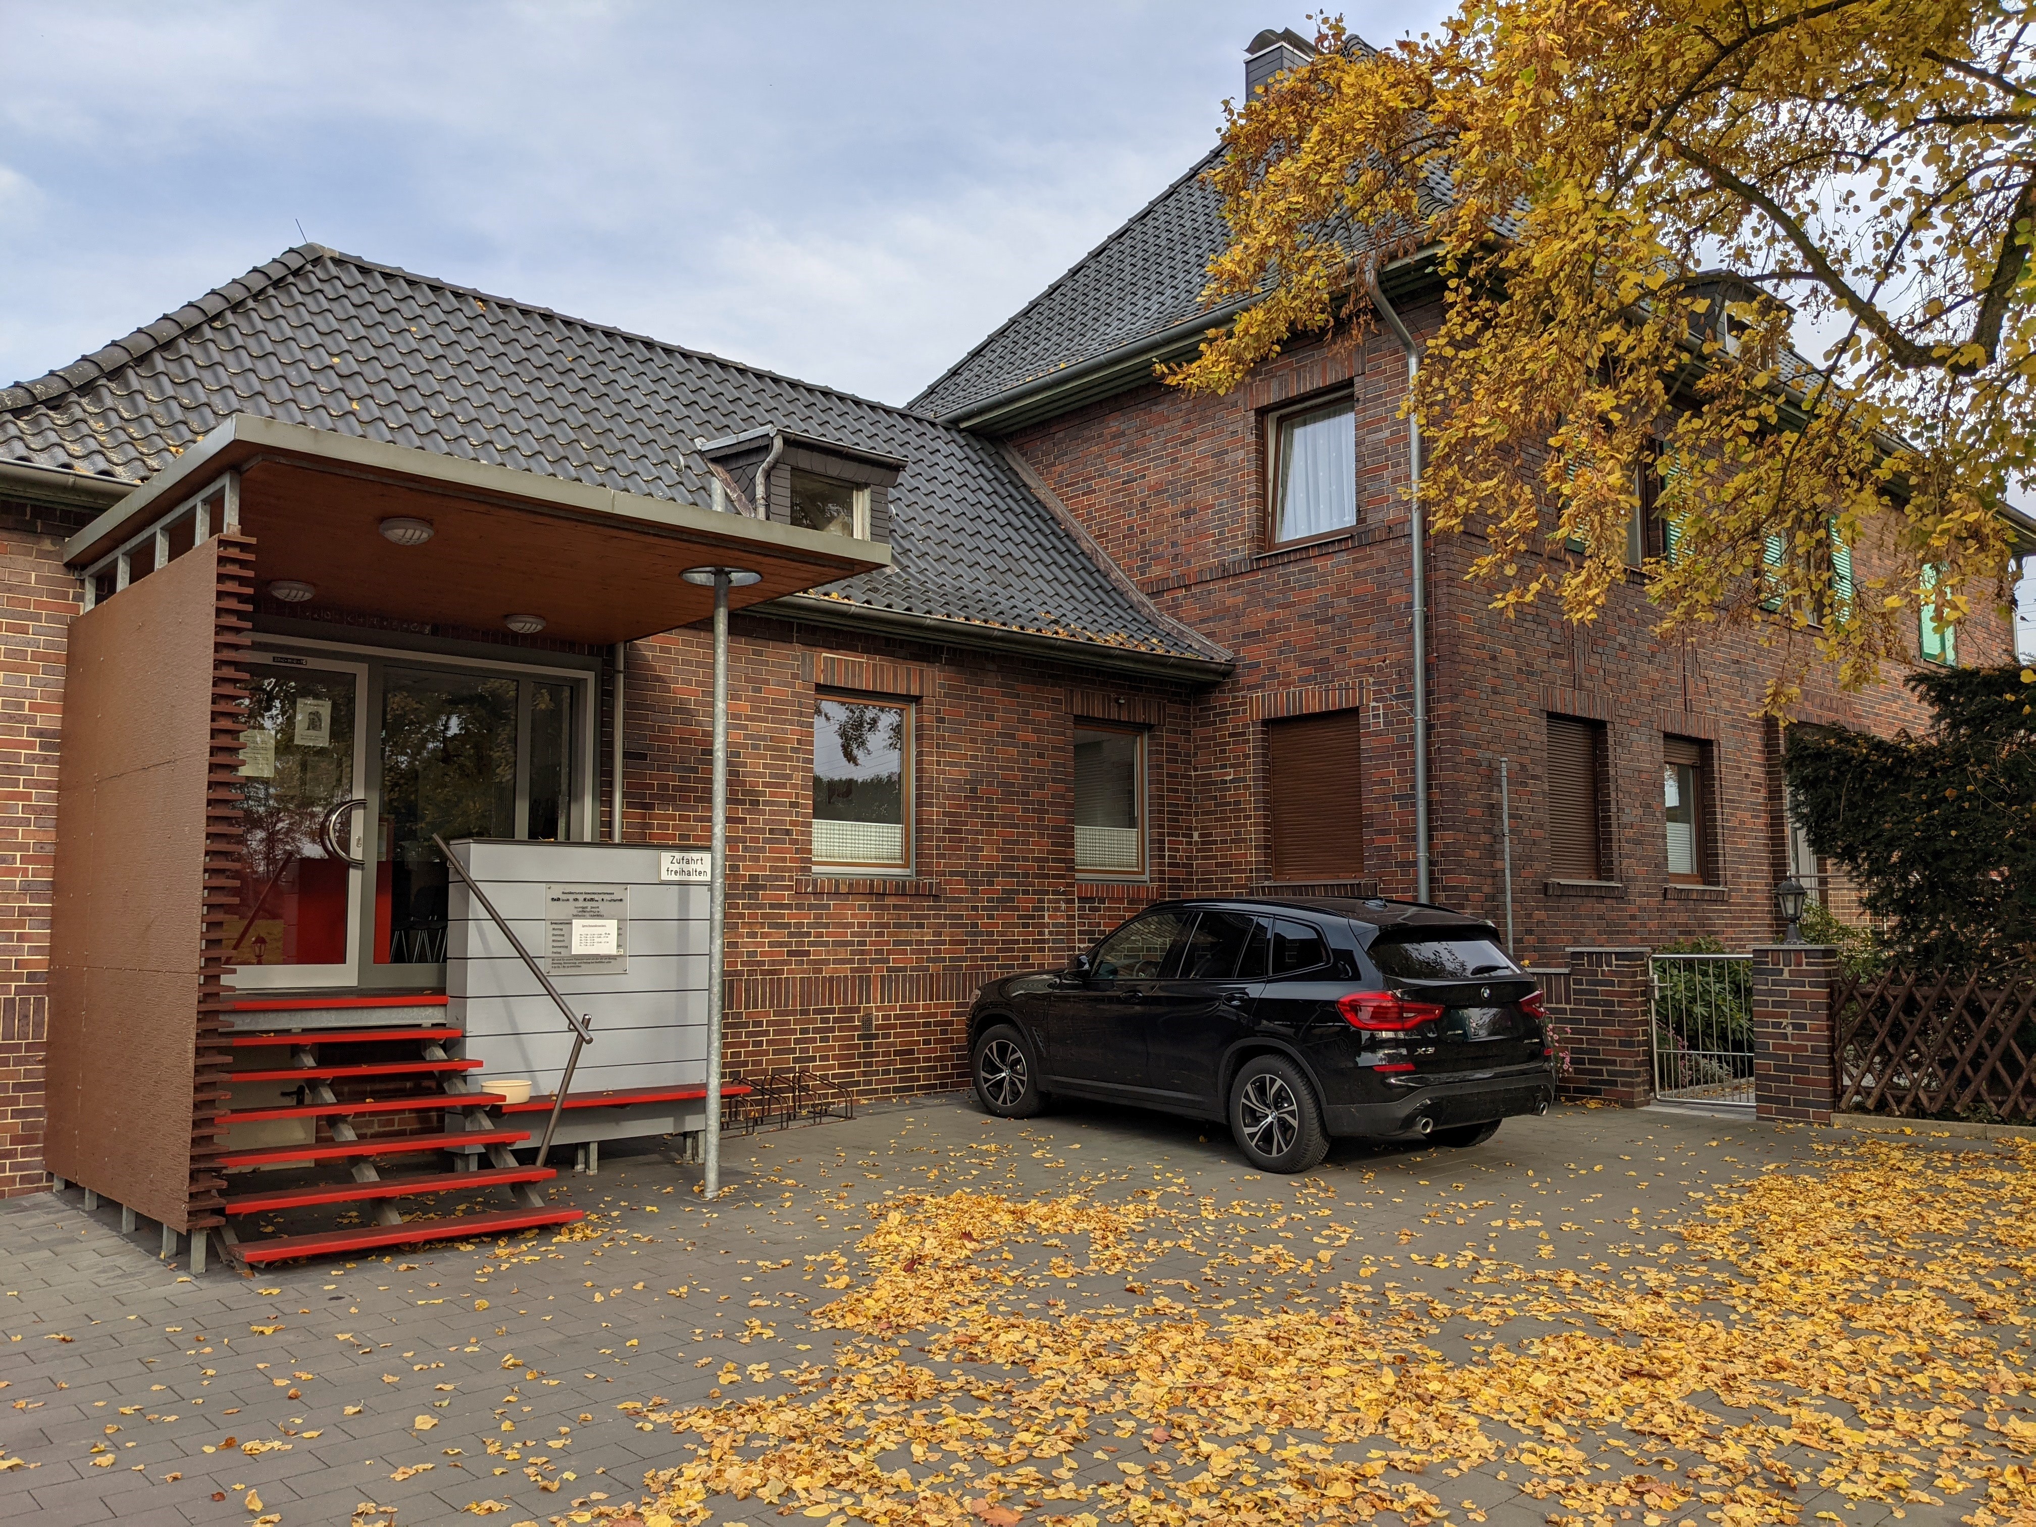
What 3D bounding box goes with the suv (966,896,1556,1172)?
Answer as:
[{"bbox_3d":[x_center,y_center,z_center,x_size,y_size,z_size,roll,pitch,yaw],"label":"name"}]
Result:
[{"bbox_3d":[1.547,1.828,11.631,1.950,1.676,4.700,3,-6,-36],"label":"suv"}]

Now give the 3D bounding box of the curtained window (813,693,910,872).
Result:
[{"bbox_3d":[-1.363,0.214,13.845,1.150,1.560,0.130,5,-8,-42],"label":"curtained window"}]

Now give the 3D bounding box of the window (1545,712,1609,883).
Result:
[{"bbox_3d":[5.469,0.372,15.699,1.220,1.600,0.130,5,-8,-42],"label":"window"}]

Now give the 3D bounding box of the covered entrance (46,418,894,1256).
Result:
[{"bbox_3d":[-3.217,0.592,9.390,3.800,3.840,3.720,5,-8,-42],"label":"covered entrance"}]

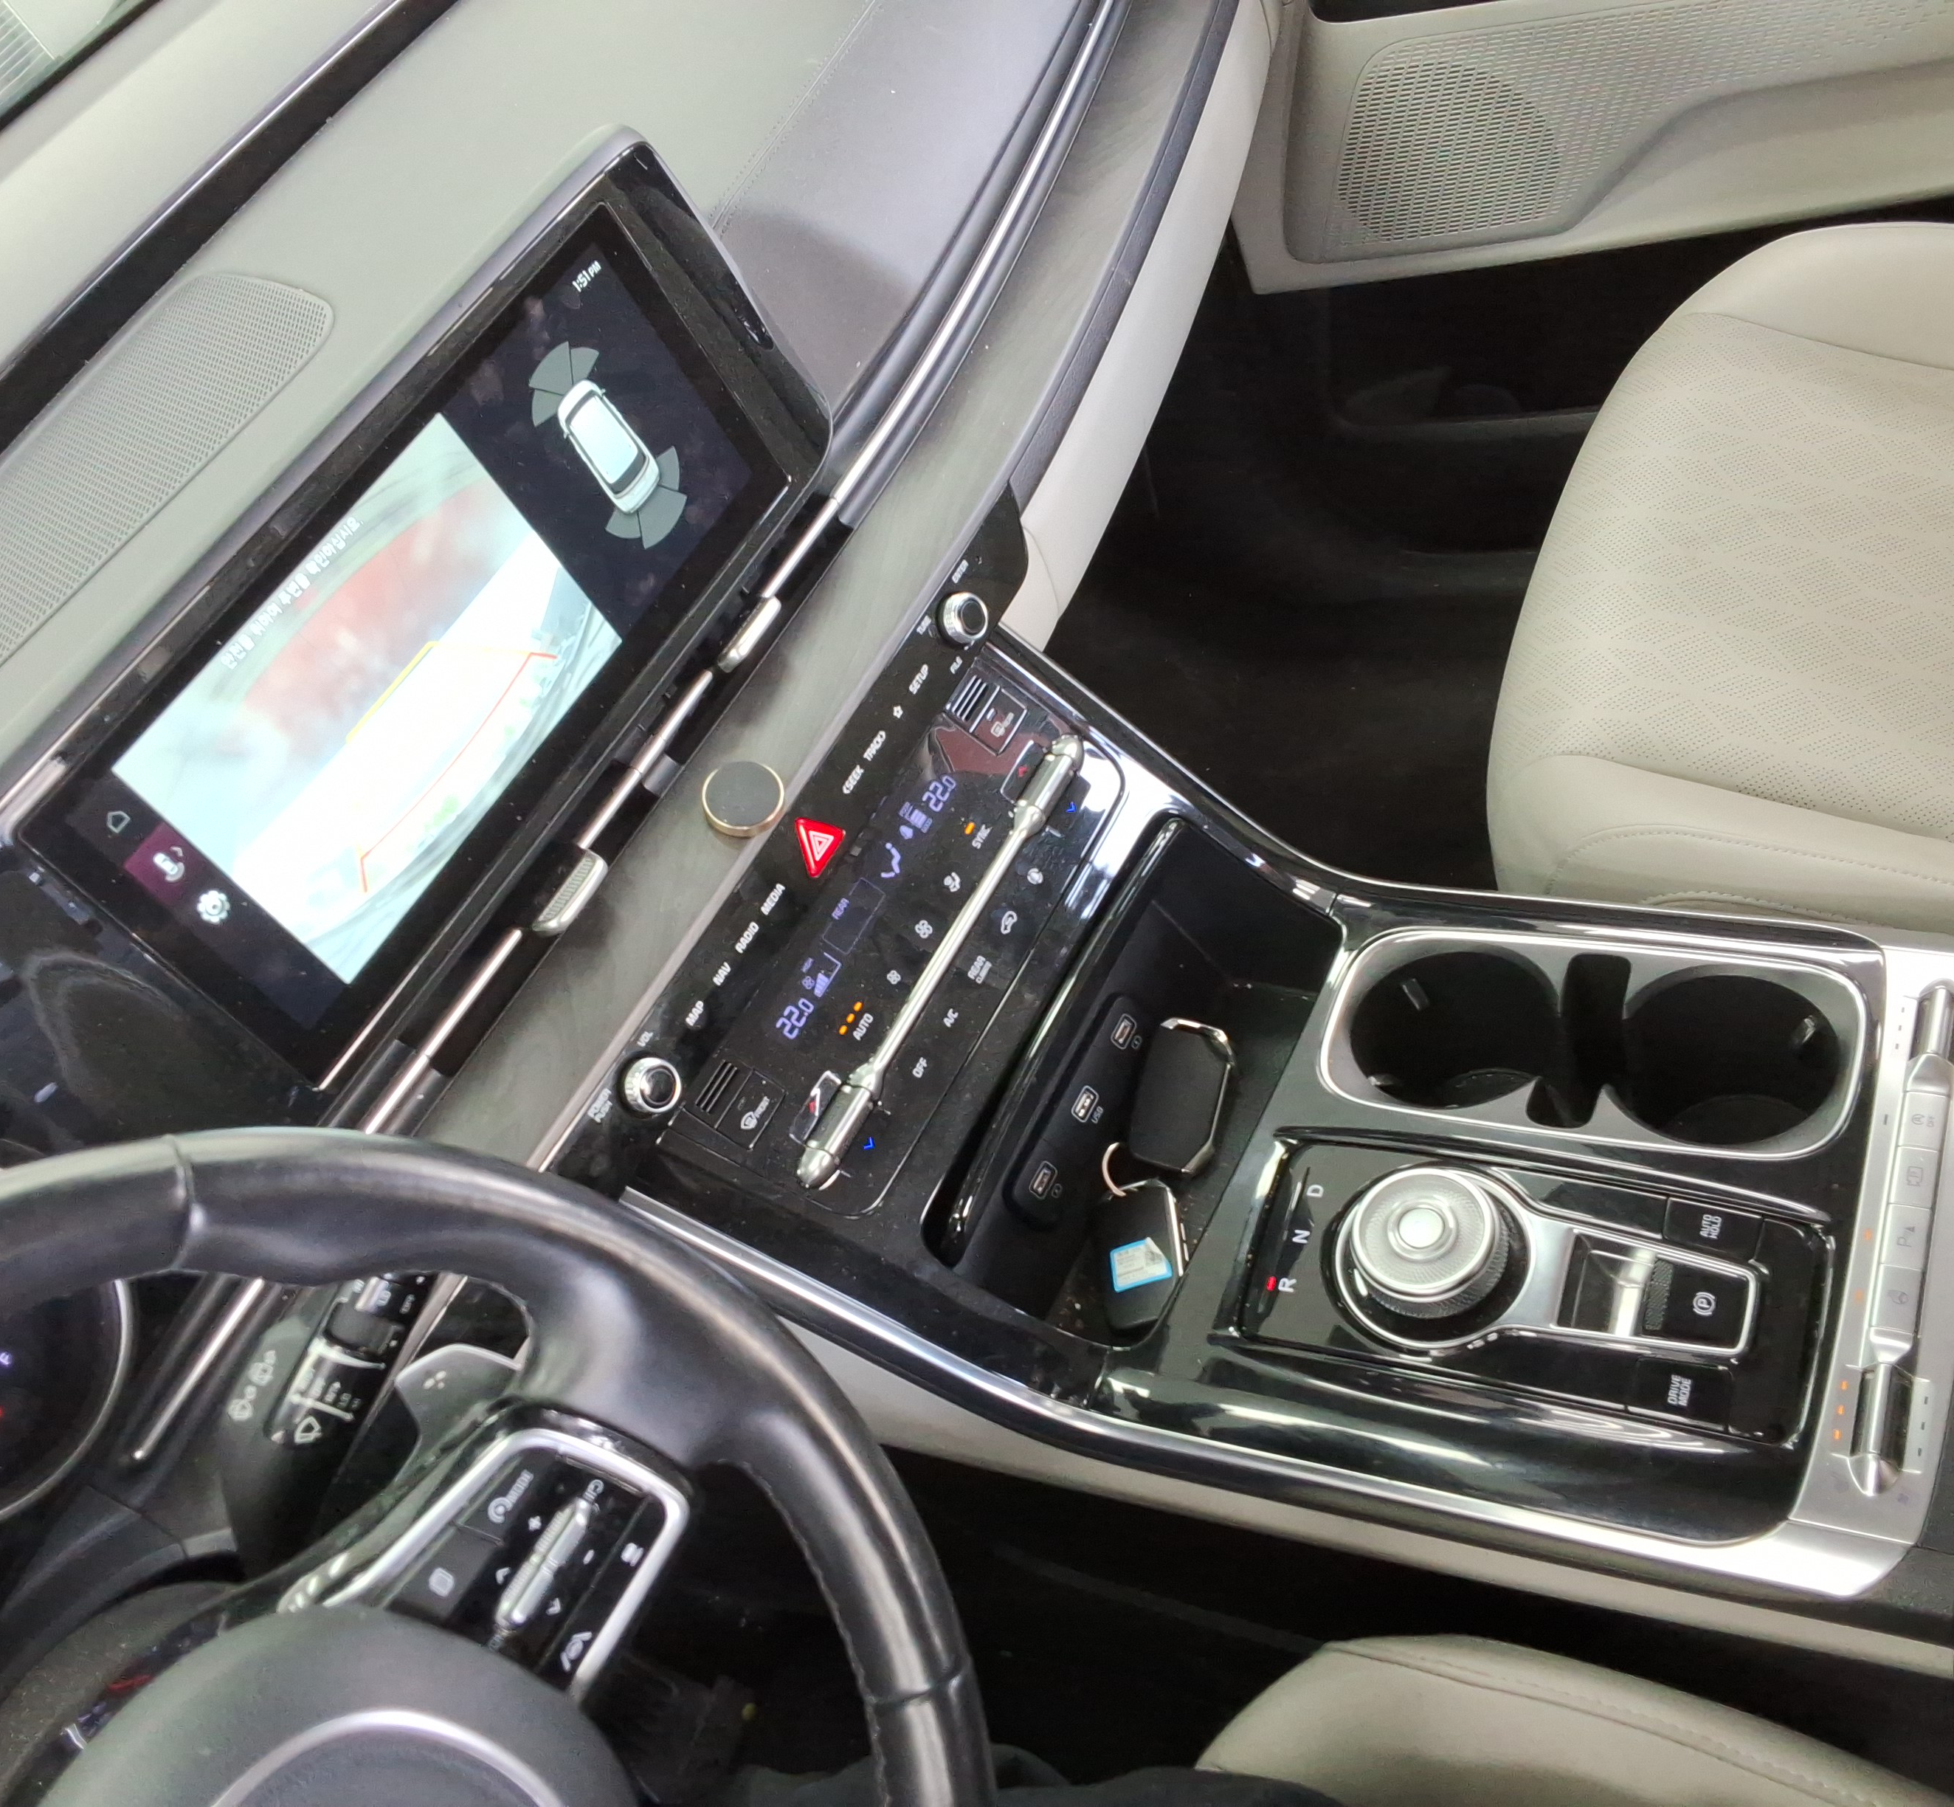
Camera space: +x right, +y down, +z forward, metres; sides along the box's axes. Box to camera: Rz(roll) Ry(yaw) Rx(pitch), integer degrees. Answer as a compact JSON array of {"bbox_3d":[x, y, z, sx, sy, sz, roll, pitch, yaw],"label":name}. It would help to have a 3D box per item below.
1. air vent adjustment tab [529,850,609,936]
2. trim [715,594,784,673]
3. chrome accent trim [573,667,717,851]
[{"bbox_3d":[-0.149,-0.003,0.718,0.010,0.009,0.036,14,58,32],"label":"air vent adjustment tab"},{"bbox_3d":[-0.094,-0.111,0.804,0.011,0.010,0.041,13,58,33],"label":"trim"},{"bbox_3d":[-0.131,-0.058,0.771,0.007,0.007,0.096,13,58,33],"label":"chrome accent trim"}]

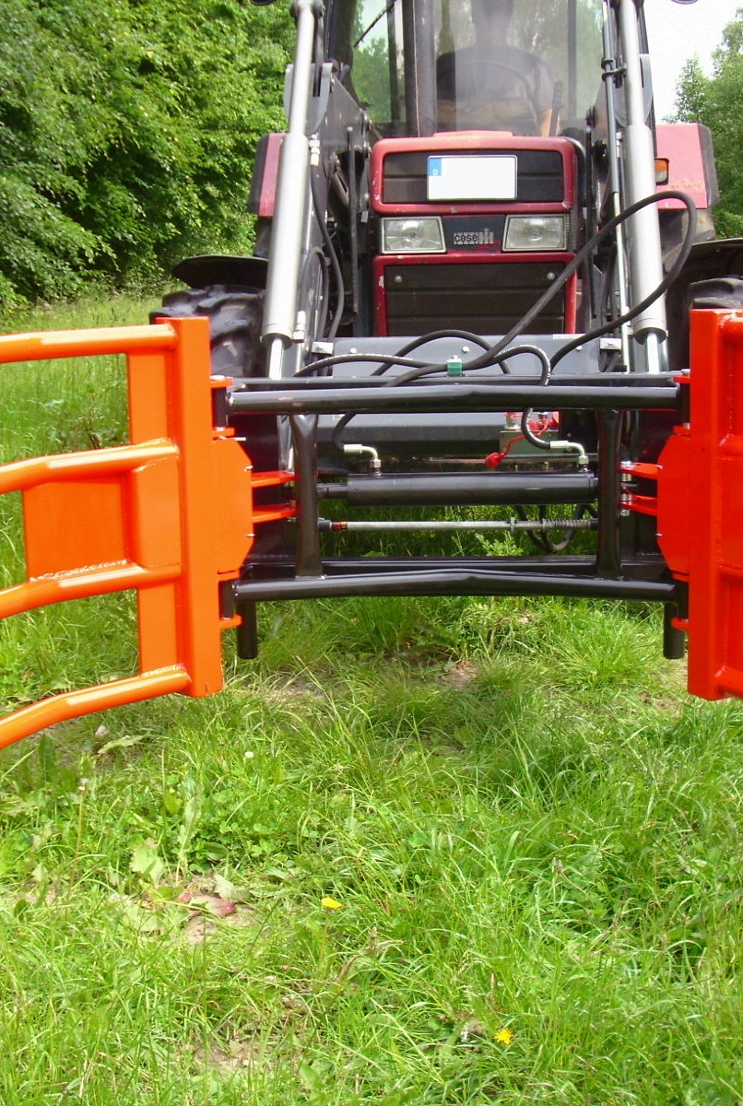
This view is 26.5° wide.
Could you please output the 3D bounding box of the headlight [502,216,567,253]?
[{"bbox_3d":[0.466,-0.909,4.489,0.182,0.102,0.080,0,11,7],"label":"headlight"}]

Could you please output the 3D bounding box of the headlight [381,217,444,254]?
[{"bbox_3d":[0.124,-0.911,4.524,0.182,0.102,0.080,0,11,7],"label":"headlight"}]

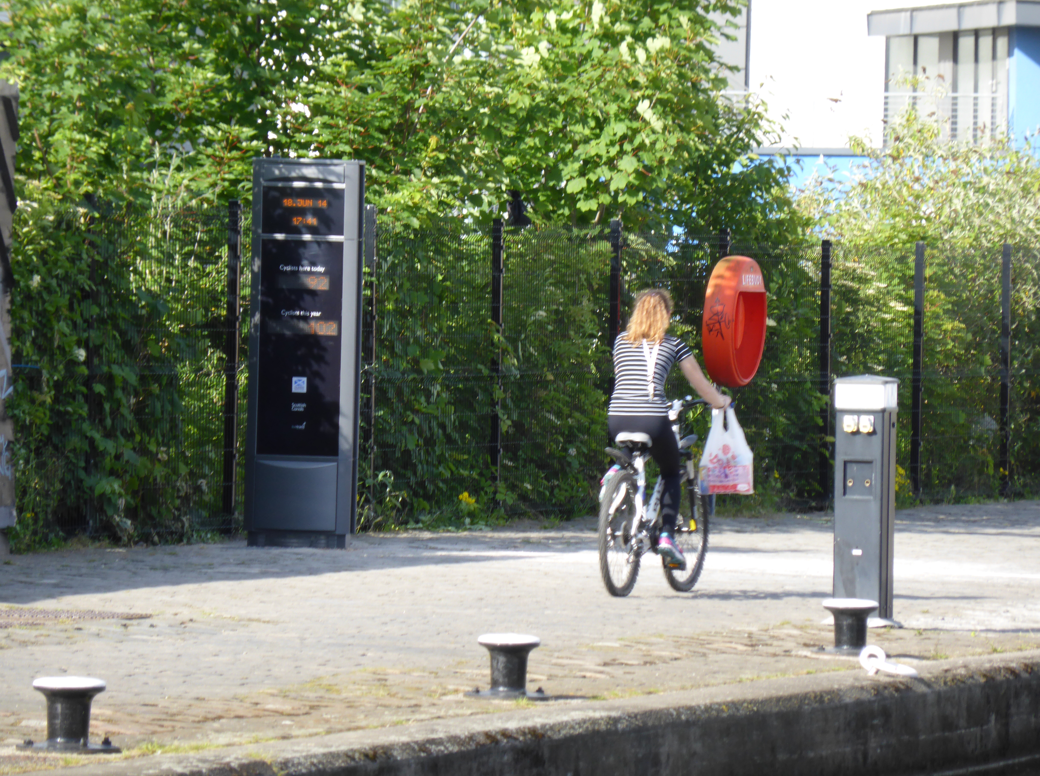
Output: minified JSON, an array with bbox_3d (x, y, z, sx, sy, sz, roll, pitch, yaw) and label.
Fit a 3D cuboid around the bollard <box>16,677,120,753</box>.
[{"bbox_3d":[-1.615,1.165,33.550,0.365,0.255,0.365,1,1,0],"label":"bollard"}]

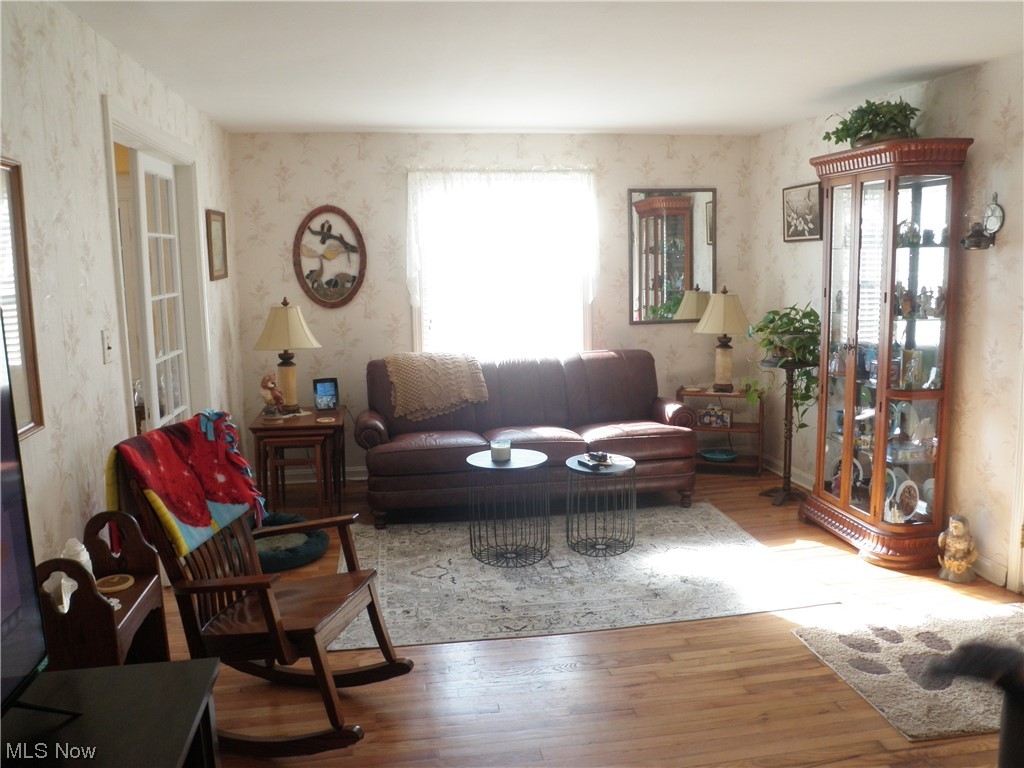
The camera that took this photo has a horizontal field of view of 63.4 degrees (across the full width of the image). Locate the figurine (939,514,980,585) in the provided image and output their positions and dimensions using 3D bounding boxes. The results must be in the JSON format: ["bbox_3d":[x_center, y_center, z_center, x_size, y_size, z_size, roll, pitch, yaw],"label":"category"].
[{"bbox_3d":[2.144,0.779,3.989,0.187,0.310,0.170,4,10,33],"label":"figurine"}]

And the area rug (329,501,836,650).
[{"bbox_3d":[0.246,0.912,4.345,2.268,0.012,1.637,-2,8,-8],"label":"area rug"}]

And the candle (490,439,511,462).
[{"bbox_3d":[-0.058,0.351,4.272,0.097,0.093,0.097,-2,9,-8],"label":"candle"}]

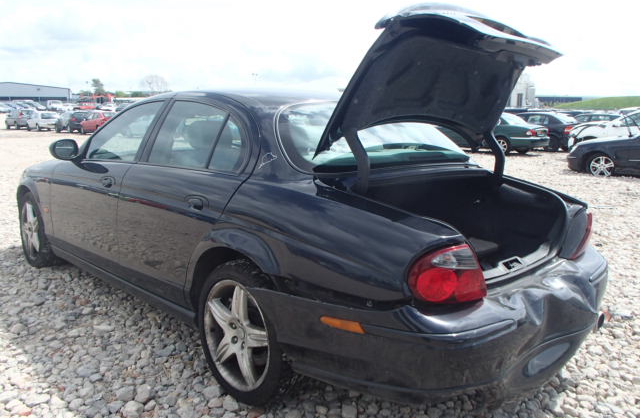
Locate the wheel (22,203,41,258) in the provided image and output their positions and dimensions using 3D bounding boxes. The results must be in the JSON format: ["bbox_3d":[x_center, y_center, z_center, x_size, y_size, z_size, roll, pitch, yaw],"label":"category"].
[{"bbox_3d":[-2.358,0.171,4.351,0.190,0.480,0.480,-10,14,-44],"label":"wheel"}]

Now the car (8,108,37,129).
[{"bbox_3d":[-21.795,-6.636,38.300,1.700,1.460,4.200,-9,14,-42],"label":"car"}]

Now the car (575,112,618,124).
[{"bbox_3d":[15.277,-4.487,28.500,1.750,1.430,4.450,-10,14,-44],"label":"car"}]

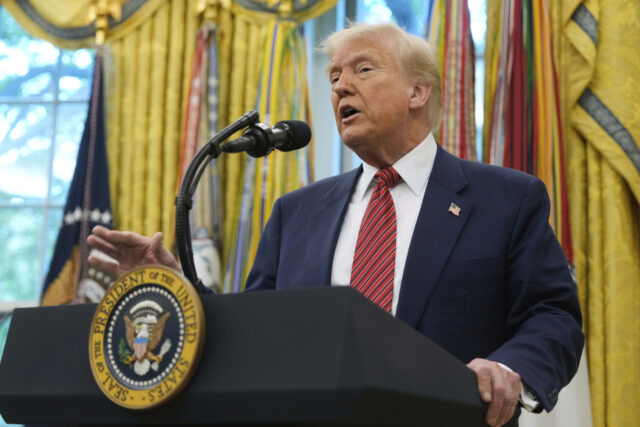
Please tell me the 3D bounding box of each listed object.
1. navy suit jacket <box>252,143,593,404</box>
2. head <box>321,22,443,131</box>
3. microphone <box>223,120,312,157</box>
[{"bbox_3d":[0.120,0.245,2.230,0.660,0.770,0.450,-4,-12,28],"label":"navy suit jacket"},{"bbox_3d":[0.116,-0.243,2.330,0.185,0.250,0.235,-10,-14,39],"label":"head"},{"bbox_3d":[-0.083,-0.112,1.880,0.047,0.050,0.172,-9,3,45],"label":"microphone"}]

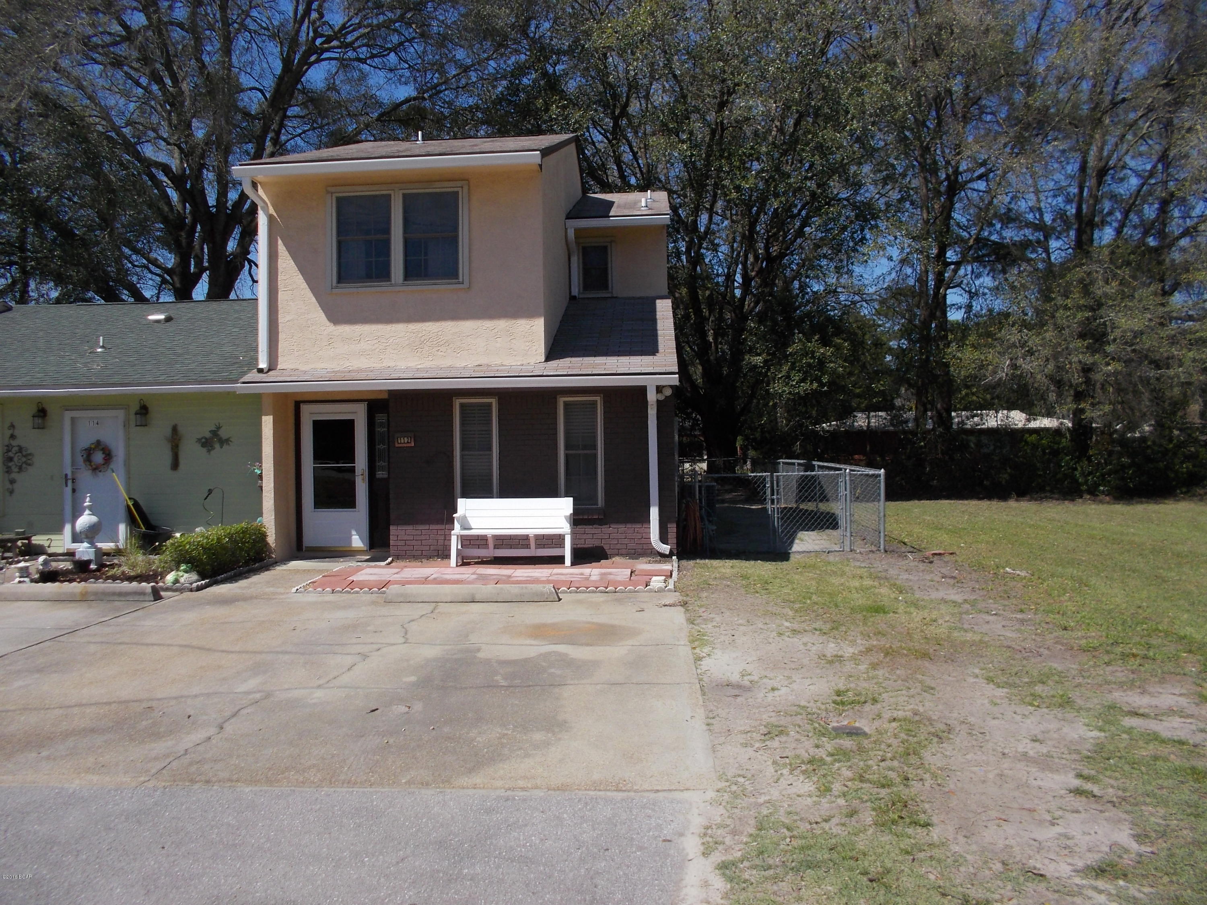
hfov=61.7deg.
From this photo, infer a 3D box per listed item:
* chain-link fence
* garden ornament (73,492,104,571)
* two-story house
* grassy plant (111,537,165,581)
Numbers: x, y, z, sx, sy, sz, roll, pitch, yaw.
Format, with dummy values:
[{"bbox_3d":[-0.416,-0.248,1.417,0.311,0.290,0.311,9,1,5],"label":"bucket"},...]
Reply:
[{"bbox_3d":[2.787,0.791,19.880,2.850,1.150,12.200,-1,0,4],"label":"chain-link fence"},{"bbox_3d":[-6.156,0.942,12.100,0.300,0.880,0.300,-1,0,-7],"label":"garden ornament"},{"bbox_3d":[-1.546,-1.969,17.379,5.600,6.850,9.800,-1,0,4],"label":"two-story house"},{"bbox_3d":[-5.298,1.212,11.500,0.540,0.460,0.520,-1,0,4],"label":"grassy plant"}]

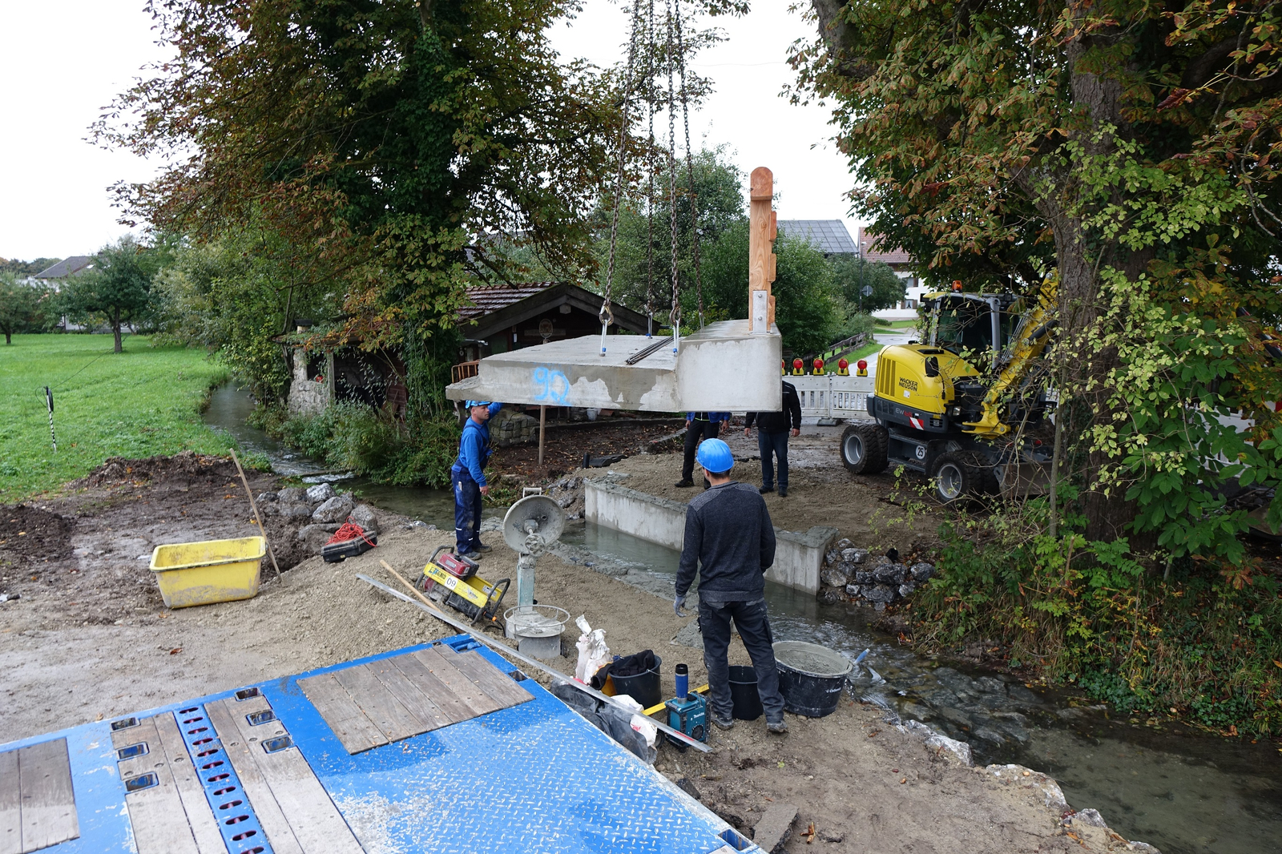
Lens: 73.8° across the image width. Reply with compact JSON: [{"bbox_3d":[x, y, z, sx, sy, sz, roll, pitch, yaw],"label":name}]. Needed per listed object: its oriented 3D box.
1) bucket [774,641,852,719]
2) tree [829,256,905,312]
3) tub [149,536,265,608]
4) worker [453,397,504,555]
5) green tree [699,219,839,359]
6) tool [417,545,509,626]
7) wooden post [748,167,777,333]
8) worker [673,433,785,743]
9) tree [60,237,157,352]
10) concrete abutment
[{"bbox_3d":[1.133,1.680,5.636,0.520,0.330,0.520,0,8,0],"label":"bucket"},{"bbox_3d":[15.596,-8.964,59.327,5.200,5.602,5.200,0,8,0],"label":"tree"},{"bbox_3d":[-4.159,1.432,8.283,0.960,0.459,0.614,-3,13,-25],"label":"tub"},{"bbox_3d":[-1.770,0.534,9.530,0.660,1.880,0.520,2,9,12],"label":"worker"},{"bbox_3d":[5.439,-5.515,35.576,5.900,5.917,5.400,0,8,0],"label":"green tree"},{"bbox_3d":[-1.615,1.423,7.795,0.720,0.460,0.420,27,6,12],"label":"tool"},{"bbox_3d":[0.810,-1.168,5.690,0.185,1.070,0.170,-1,8,-8],"label":"wooden post"},{"bbox_3d":[0.530,0.981,5.300,0.660,1.850,0.420,-1,8,-7],"label":"worker"},{"bbox_3d":[-26.461,-6.497,42.507,4.200,5.612,4.200,-5,10,-32],"label":"tree"},{"bbox_3d":[0.788,1.334,11.162,0.620,0.600,4.499,-7,11,-38],"label":"concrete abutment"}]

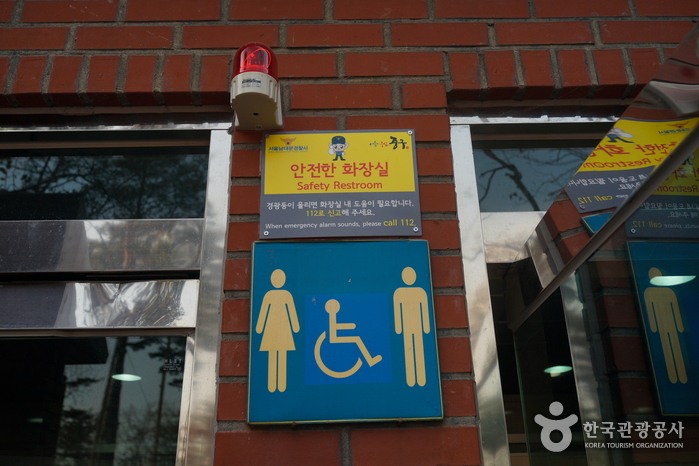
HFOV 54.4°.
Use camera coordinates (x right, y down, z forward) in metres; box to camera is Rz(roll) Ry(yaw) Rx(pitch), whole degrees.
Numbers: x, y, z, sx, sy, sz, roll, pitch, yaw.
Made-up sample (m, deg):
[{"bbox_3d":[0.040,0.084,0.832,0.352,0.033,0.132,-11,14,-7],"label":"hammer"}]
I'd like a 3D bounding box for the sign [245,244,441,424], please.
[{"bbox_3d":[-0.010,0.158,1.125,0.302,0.304,0.022,-1,-22,-2],"label":"sign"}]

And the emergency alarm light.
[{"bbox_3d":[-0.169,-0.274,1.241,0.090,0.126,0.123,-1,-22,-2],"label":"emergency alarm light"}]

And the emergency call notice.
[{"bbox_3d":[-0.016,-0.090,1.230,0.283,0.213,0.005,-1,-22,-2],"label":"emergency call notice"}]

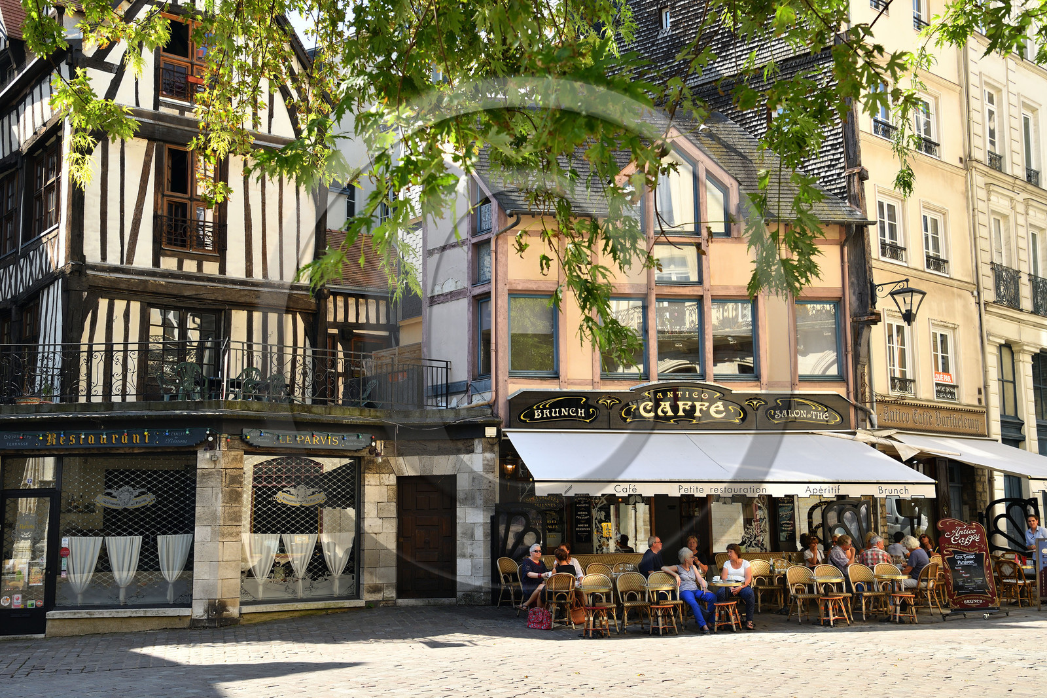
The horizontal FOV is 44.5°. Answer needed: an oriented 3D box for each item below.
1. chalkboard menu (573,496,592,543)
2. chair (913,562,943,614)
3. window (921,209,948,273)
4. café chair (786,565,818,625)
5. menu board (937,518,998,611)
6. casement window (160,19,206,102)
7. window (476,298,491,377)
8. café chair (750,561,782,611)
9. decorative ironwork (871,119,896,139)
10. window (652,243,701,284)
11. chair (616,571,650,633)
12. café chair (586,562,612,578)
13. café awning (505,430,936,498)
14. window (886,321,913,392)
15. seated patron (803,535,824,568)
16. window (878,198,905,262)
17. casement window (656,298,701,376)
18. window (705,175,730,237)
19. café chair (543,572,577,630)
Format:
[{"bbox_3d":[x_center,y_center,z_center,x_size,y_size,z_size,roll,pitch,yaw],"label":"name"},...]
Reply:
[{"bbox_3d":[1.099,3.085,23.552,0.308,0.955,0.050,1,-8,-10],"label":"chalkboard menu"},{"bbox_3d":[6.735,4.030,21.620,0.460,0.870,0.560,7,-11,-43],"label":"chair"},{"bbox_3d":[9.133,-2.364,28.389,0.920,1.330,0.130,7,-11,-43],"label":"window"},{"bbox_3d":[4.505,3.928,20.539,0.450,0.880,0.530,2,-9,-14],"label":"café chair"},{"bbox_3d":[7.413,3.585,21.292,0.860,1.530,0.120,-13,-14,36],"label":"menu board"},{"bbox_3d":[-6.461,-5.542,24.705,1.211,1.709,0.150,6,-11,-37],"label":"casement window"},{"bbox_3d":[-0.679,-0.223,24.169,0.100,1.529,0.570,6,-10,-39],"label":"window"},{"bbox_3d":[4.158,4.080,21.939,0.460,0.870,0.550,1,-8,-10],"label":"café chair"},{"bbox_3d":[7.702,-4.637,27.196,0.900,0.320,0.070,7,-11,-43],"label":"decorative ironwork"},{"bbox_3d":[2.825,-1.585,23.623,0.920,0.772,0.100,1,-9,-9],"label":"window"},{"bbox_3d":[1.714,3.915,19.803,0.465,0.880,0.540,1,-8,-12],"label":"chair"},{"bbox_3d":[1.340,4.072,21.635,0.450,0.880,0.530,1,-9,-10],"label":"café chair"},{"bbox_3d":[3.251,1.943,22.174,6.749,1.282,3.170,1,-8,-10],"label":"café awning"},{"bbox_3d":[7.602,0.190,25.817,0.874,1.443,0.150,7,-12,-43],"label":"window"},{"bbox_3d":[5.170,3.984,22.861,0.460,1.270,0.720,1,-8,-12],"label":"seated patron"},{"bbox_3d":[7.438,-2.369,25.797,0.961,1.228,0.150,7,-11,-42],"label":"window"},{"bbox_3d":[2.955,-0.213,24.294,0.909,1.530,0.120,1,-8,-10],"label":"casement window"},{"bbox_3d":[3.628,-2.675,23.916,0.484,1.196,0.100,1,-9,-9],"label":"window"},{"bbox_3d":[0.600,3.946,20.154,0.465,0.880,0.540,2,-8,-17],"label":"café chair"}]

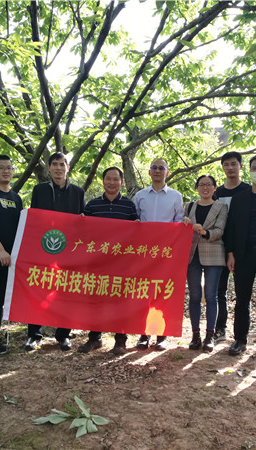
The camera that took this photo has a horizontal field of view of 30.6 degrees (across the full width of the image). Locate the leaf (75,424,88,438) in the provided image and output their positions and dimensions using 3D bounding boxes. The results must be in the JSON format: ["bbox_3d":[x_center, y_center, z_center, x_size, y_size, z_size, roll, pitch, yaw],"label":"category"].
[{"bbox_3d":[-0.238,1.059,2.400,0.065,0.030,0.130,1,-2,21],"label":"leaf"}]

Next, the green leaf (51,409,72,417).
[{"bbox_3d":[-0.372,1.036,2.580,0.055,0.035,0.130,3,-2,-37],"label":"green leaf"}]

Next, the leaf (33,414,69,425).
[{"bbox_3d":[-0.414,1.039,2.500,0.190,0.035,0.090,2,-2,-18],"label":"leaf"}]

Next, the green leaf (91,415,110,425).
[{"bbox_3d":[-0.164,1.159,2.790,0.135,0.040,0.075,1,-1,40],"label":"green leaf"}]

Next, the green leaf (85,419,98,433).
[{"bbox_3d":[-0.210,1.170,2.730,0.075,0.040,0.130,2,-1,-24],"label":"green leaf"}]

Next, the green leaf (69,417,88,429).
[{"bbox_3d":[-0.291,1.166,2.750,0.145,0.040,0.075,2,-1,-44],"label":"green leaf"}]

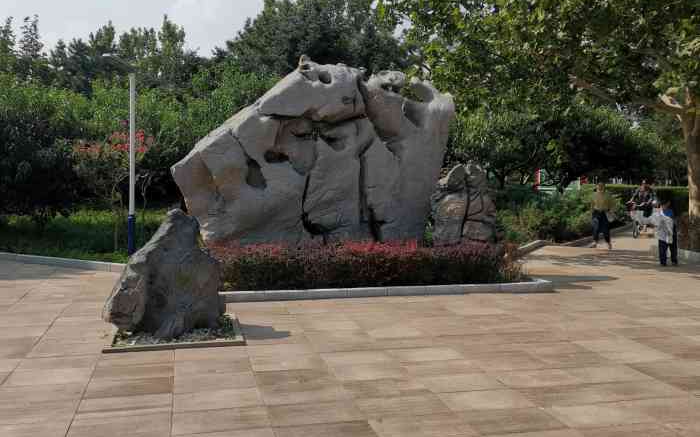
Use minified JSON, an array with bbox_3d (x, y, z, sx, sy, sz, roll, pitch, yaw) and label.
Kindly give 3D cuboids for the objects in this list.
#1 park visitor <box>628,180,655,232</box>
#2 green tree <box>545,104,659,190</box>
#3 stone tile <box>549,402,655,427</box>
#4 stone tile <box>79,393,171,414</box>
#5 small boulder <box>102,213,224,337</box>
[{"bbox_3d":[7.320,-0.301,17.600,0.580,1.340,0.600,4,5,38],"label":"park visitor"},{"bbox_3d":[10.047,-2.517,28.000,4.200,4.100,4.000,-1,4,-13],"label":"green tree"},{"bbox_3d":[1.616,1.288,4.570,0.600,0.050,0.400,-1,4,-13],"label":"stone tile"},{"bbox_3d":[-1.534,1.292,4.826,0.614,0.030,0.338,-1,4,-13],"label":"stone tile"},{"bbox_3d":[-1.871,0.494,6.987,1.151,1.183,0.837,-1,4,-13],"label":"small boulder"}]

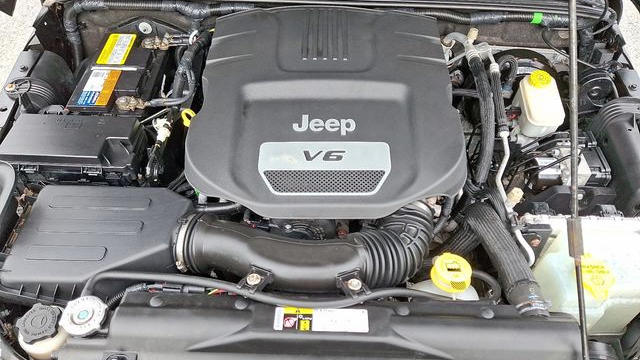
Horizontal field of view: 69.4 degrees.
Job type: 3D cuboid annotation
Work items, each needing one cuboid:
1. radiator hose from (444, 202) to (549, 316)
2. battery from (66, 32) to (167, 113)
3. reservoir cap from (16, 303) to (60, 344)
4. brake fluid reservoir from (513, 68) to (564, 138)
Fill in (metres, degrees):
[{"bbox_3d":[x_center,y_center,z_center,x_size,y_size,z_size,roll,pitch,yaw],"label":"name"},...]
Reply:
[{"bbox_3d":[0.309,0.145,0.847,0.110,0.135,0.240,-6,51,-5],"label":"radiator hose"},{"bbox_3d":[-0.504,-0.223,1.246,0.174,0.190,0.312,1,50,0],"label":"battery"},{"bbox_3d":[-0.436,0.229,0.726,0.067,0.023,0.067,0,51,-1],"label":"reservoir cap"},{"bbox_3d":[0.515,-0.175,1.105,0.083,0.095,0.150,6,51,4],"label":"brake fluid reservoir"}]

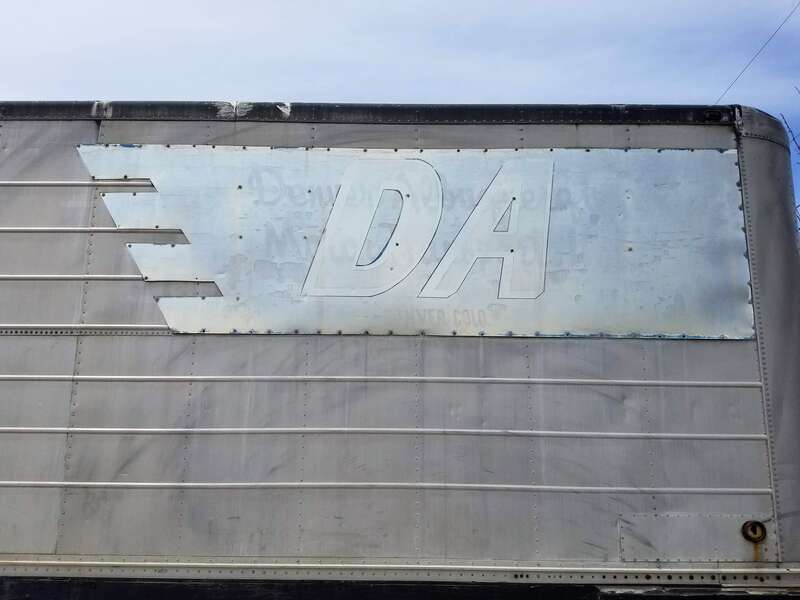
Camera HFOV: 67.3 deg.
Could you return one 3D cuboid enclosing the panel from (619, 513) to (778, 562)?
[{"bbox_3d":[1.463,1.166,2.931,0.770,0.220,0.020,0,-11,0],"label":"panel"}]

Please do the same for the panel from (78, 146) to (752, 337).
[{"bbox_3d":[0.033,-0.331,3.223,3.660,1.053,0.020,0,-11,0],"label":"panel"}]

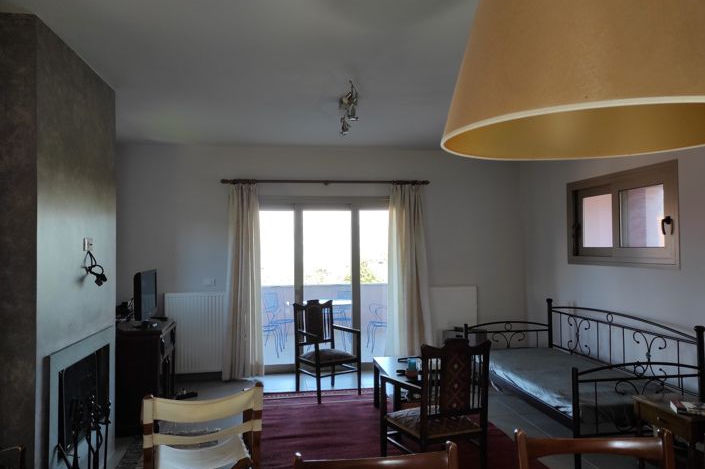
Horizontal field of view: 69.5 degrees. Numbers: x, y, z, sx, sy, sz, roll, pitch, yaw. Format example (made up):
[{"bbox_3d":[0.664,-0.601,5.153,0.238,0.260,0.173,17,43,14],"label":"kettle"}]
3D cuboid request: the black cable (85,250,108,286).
[{"bbox_3d":[-1.698,0.229,3.369,0.102,0.239,0.203,0,-2,-8],"label":"black cable"}]

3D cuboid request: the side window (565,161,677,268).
[{"bbox_3d":[2.424,-0.128,4.645,0.102,0.849,1.510,0,-2,-8],"label":"side window"}]

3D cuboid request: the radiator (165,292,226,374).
[{"bbox_3d":[-1.765,1.122,5.812,0.702,0.915,0.112,0,-2,-8],"label":"radiator"}]

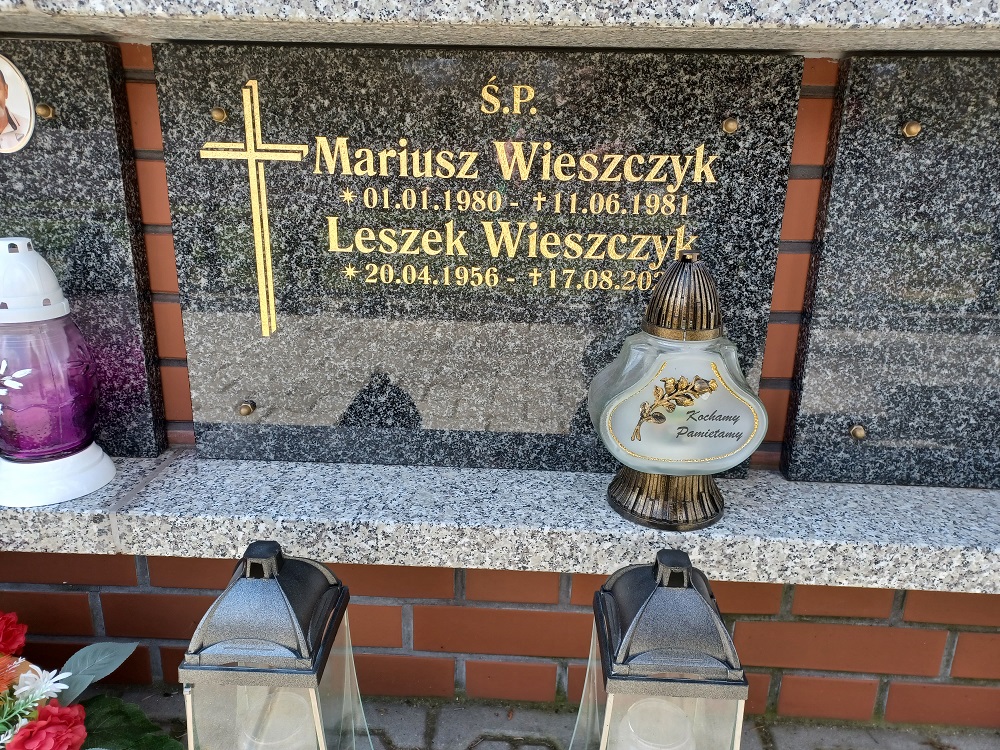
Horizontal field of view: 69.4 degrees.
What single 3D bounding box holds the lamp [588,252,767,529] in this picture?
[{"bbox_3d":[0.170,0.011,0.690,0.161,0.251,0.112,0,16,-5],"label":"lamp"}]

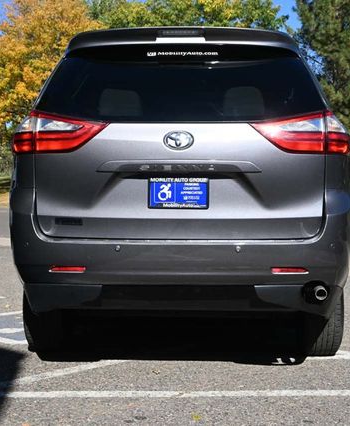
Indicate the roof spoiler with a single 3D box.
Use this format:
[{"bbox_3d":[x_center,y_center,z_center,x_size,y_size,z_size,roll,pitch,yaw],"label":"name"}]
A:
[{"bbox_3d":[0.043,-0.905,3.880,1.230,0.135,0.250,0,1,2],"label":"roof spoiler"}]

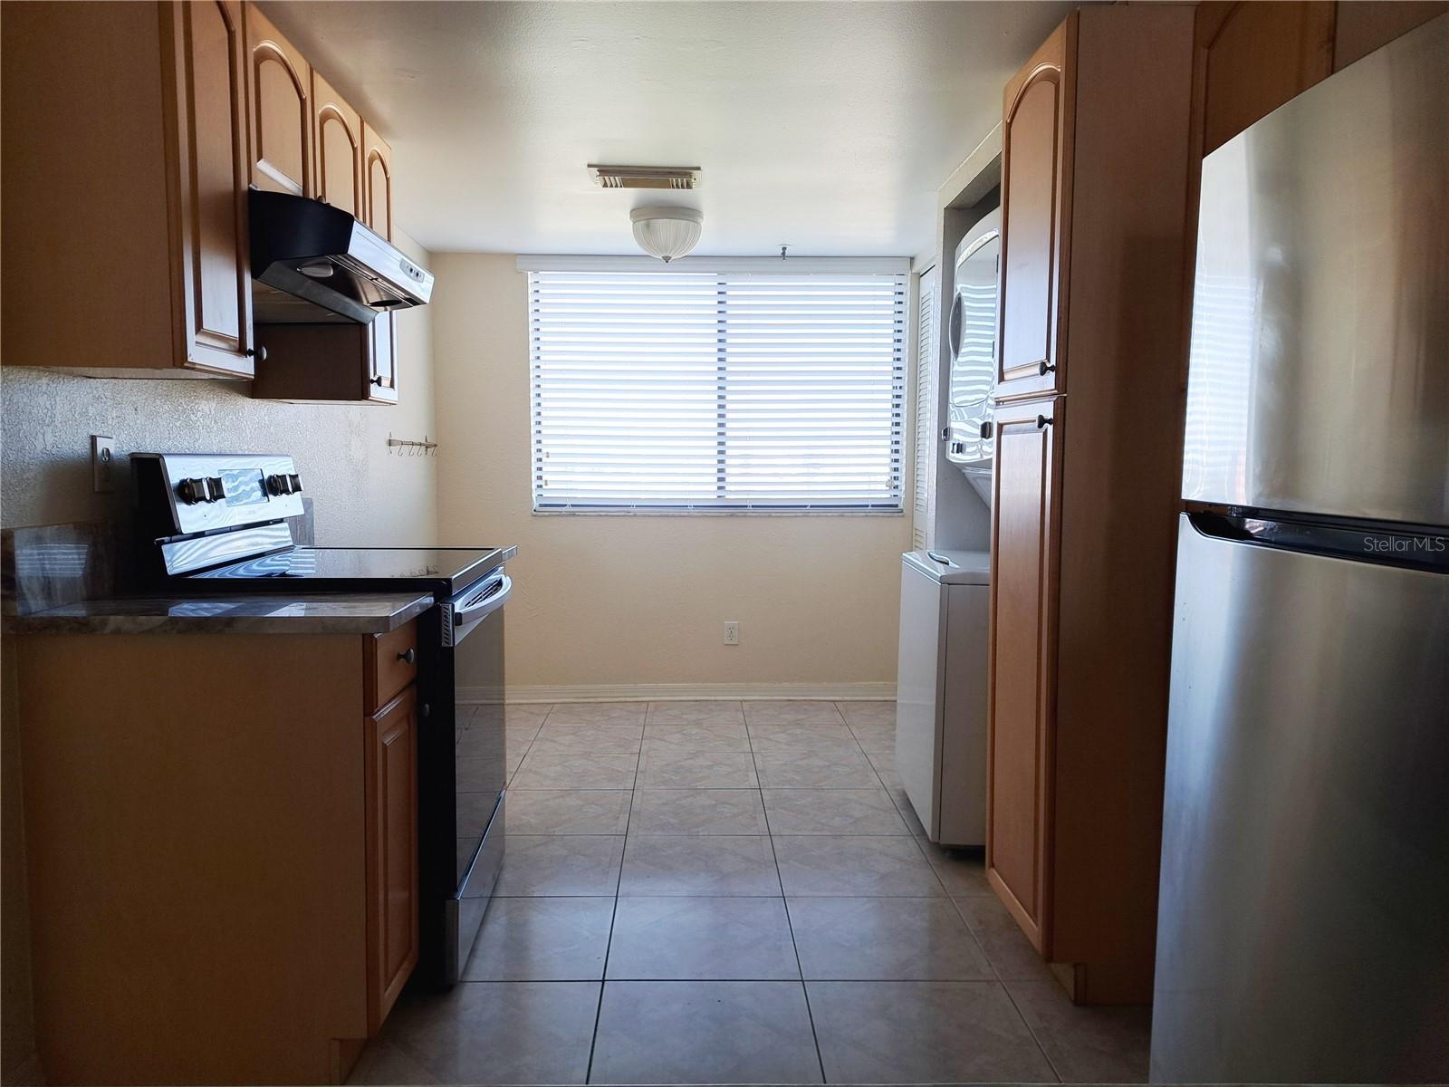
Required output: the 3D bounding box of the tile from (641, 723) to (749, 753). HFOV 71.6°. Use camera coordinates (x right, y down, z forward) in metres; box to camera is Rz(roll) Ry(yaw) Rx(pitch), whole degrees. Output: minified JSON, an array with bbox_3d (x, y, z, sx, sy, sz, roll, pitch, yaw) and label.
[{"bbox_3d":[-0.122,0.848,4.333,0.455,0.010,0.455,0,4,-2],"label":"tile"}]

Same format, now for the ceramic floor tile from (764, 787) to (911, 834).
[{"bbox_3d":[0.367,0.920,3.438,0.455,0.010,0.455,0,4,-2],"label":"ceramic floor tile"}]

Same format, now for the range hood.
[{"bbox_3d":[-1.060,-0.680,2.475,0.500,0.185,0.745,0,4,-2],"label":"range hood"}]

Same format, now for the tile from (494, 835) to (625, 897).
[{"bbox_3d":[-0.530,0.948,2.950,0.455,0.010,0.455,0,4,-2],"label":"tile"}]

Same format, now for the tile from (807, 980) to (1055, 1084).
[{"bbox_3d":[0.416,1.028,2.084,0.453,0.010,0.450,0,5,-2],"label":"tile"}]

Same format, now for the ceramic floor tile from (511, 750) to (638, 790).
[{"bbox_3d":[-0.562,0.879,3.861,0.455,0.010,0.455,0,4,-2],"label":"ceramic floor tile"}]

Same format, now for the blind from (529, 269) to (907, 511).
[{"bbox_3d":[-0.024,-0.731,4.822,1.815,1.152,0.060,0,5,-2],"label":"blind"}]

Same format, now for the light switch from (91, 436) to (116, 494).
[{"bbox_3d":[-1.261,-0.161,2.048,0.008,0.117,0.073,0,4,-2],"label":"light switch"}]

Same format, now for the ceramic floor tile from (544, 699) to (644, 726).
[{"bbox_3d":[-0.593,0.801,4.735,0.453,0.010,0.450,0,5,-2],"label":"ceramic floor tile"}]

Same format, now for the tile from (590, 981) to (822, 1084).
[{"bbox_3d":[-0.039,1.026,2.068,0.453,0.010,0.450,0,5,-2],"label":"tile"}]

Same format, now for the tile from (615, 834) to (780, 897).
[{"bbox_3d":[-0.073,0.951,2.966,0.455,0.010,0.455,0,4,-2],"label":"tile"}]

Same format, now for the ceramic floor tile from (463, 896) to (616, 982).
[{"bbox_3d":[-0.513,0.983,2.494,0.455,0.010,0.455,0,4,-2],"label":"ceramic floor tile"}]

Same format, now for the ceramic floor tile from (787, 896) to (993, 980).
[{"bbox_3d":[0.404,1.002,2.558,0.457,0.010,0.457,1,5,-2],"label":"ceramic floor tile"}]

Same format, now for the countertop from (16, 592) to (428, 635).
[{"bbox_3d":[-0.934,0.129,1.939,0.663,0.032,0.334,1,5,-2],"label":"countertop"}]

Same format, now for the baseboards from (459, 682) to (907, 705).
[{"bbox_3d":[-0.253,0.739,4.930,2.244,0.087,0.015,0,5,-2],"label":"baseboards"}]

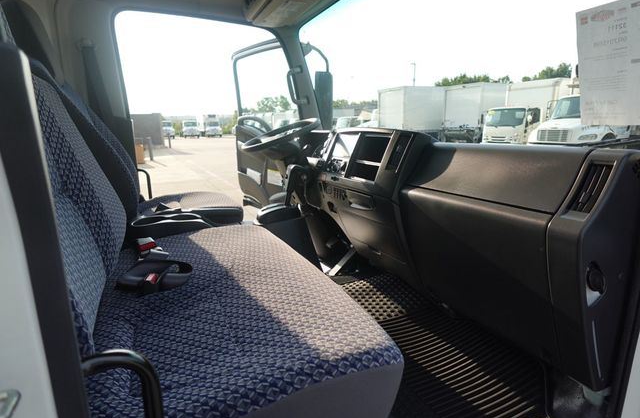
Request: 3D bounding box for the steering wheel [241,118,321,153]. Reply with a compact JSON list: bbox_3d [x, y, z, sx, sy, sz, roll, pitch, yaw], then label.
[{"bbox_3d":[-0.203,-0.388,1.917,0.440,0.090,0.440,-28,23,-20],"label":"steering wheel"}]

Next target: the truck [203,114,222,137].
[{"bbox_3d":[-15.041,-11.643,49.462,2.200,2.950,6.200,-7,15,-20],"label":"truck"}]

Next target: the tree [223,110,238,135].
[{"bbox_3d":[-14.069,-13.458,55.115,2.700,3.750,2.700,-6,14,-13],"label":"tree"}]

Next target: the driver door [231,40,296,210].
[{"bbox_3d":[-0.356,-0.599,2.764,0.170,1.280,0.850,-14,18,-40],"label":"driver door"}]

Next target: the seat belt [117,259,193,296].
[{"bbox_3d":[-0.447,0.180,0.977,0.190,0.060,0.120,-9,16,-26],"label":"seat belt"}]

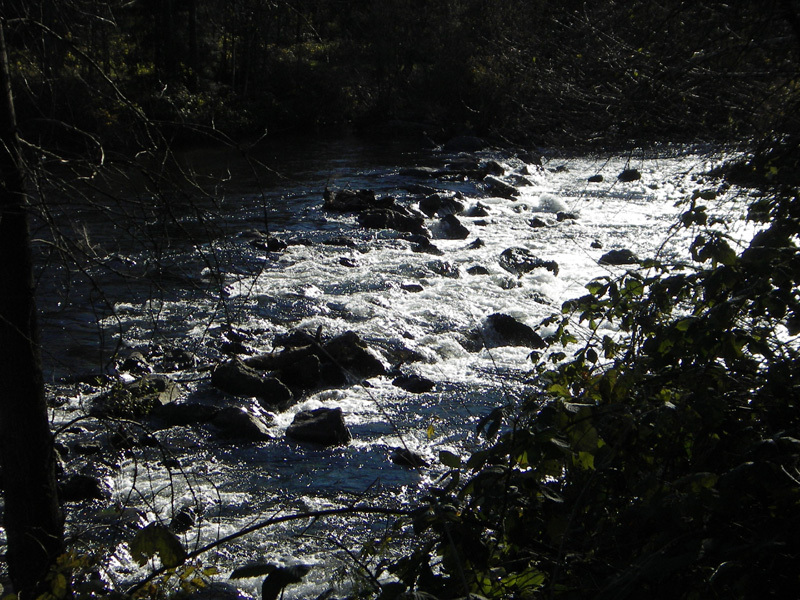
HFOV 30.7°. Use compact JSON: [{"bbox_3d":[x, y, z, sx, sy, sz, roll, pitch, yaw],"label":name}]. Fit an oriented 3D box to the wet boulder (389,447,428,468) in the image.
[{"bbox_3d":[0.084,1.380,12.873,0.332,0.144,0.249,2,13,10],"label":"wet boulder"}]

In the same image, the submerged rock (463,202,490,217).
[{"bbox_3d":[1.456,-1.712,27.322,0.488,0.278,0.364,1,13,3],"label":"submerged rock"}]

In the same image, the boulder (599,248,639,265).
[{"bbox_3d":[3.460,-0.710,23.019,0.633,0.259,0.471,2,13,8],"label":"boulder"}]

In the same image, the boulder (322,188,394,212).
[{"bbox_3d":[-0.778,-1.938,27.908,1.344,0.479,0.797,0,13,-2],"label":"boulder"}]

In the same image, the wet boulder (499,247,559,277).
[{"bbox_3d":[1.879,-0.583,21.283,0.864,0.353,0.605,5,13,20],"label":"wet boulder"}]

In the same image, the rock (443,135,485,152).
[{"bbox_3d":[1.578,-3.899,36.163,1.042,0.391,0.729,0,12,0],"label":"rock"}]

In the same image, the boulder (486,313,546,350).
[{"bbox_3d":[1.436,0.347,18.047,0.770,0.460,0.571,1,13,5],"label":"boulder"}]

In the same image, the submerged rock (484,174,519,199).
[{"bbox_3d":[2.037,-2.312,29.455,0.730,0.516,0.543,1,13,4],"label":"submerged rock"}]

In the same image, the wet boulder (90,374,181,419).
[{"bbox_3d":[-2.795,0.974,15.324,0.950,0.464,0.654,-2,13,-10],"label":"wet boulder"}]

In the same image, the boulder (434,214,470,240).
[{"bbox_3d":[0.875,-1.238,24.256,0.591,0.344,0.503,2,13,10],"label":"boulder"}]

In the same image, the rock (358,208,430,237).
[{"bbox_3d":[-0.094,-1.335,24.632,1.214,0.373,0.789,5,13,20],"label":"rock"}]

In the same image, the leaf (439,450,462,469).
[{"bbox_3d":[0.167,0.526,4.800,0.079,0.059,0.035,0,13,0],"label":"leaf"}]

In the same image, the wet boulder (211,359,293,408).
[{"bbox_3d":[-1.519,0.823,14.860,0.856,0.392,0.556,7,14,27],"label":"wet boulder"}]

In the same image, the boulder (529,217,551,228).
[{"bbox_3d":[2.404,-1.342,25.088,0.375,0.175,0.300,0,12,0],"label":"boulder"}]

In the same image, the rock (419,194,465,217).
[{"bbox_3d":[0.757,-1.739,26.544,0.828,0.331,0.662,2,13,10],"label":"rock"}]

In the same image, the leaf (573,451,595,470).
[{"bbox_3d":[0.580,0.507,4.600,0.070,0.063,0.035,0,13,0],"label":"leaf"}]

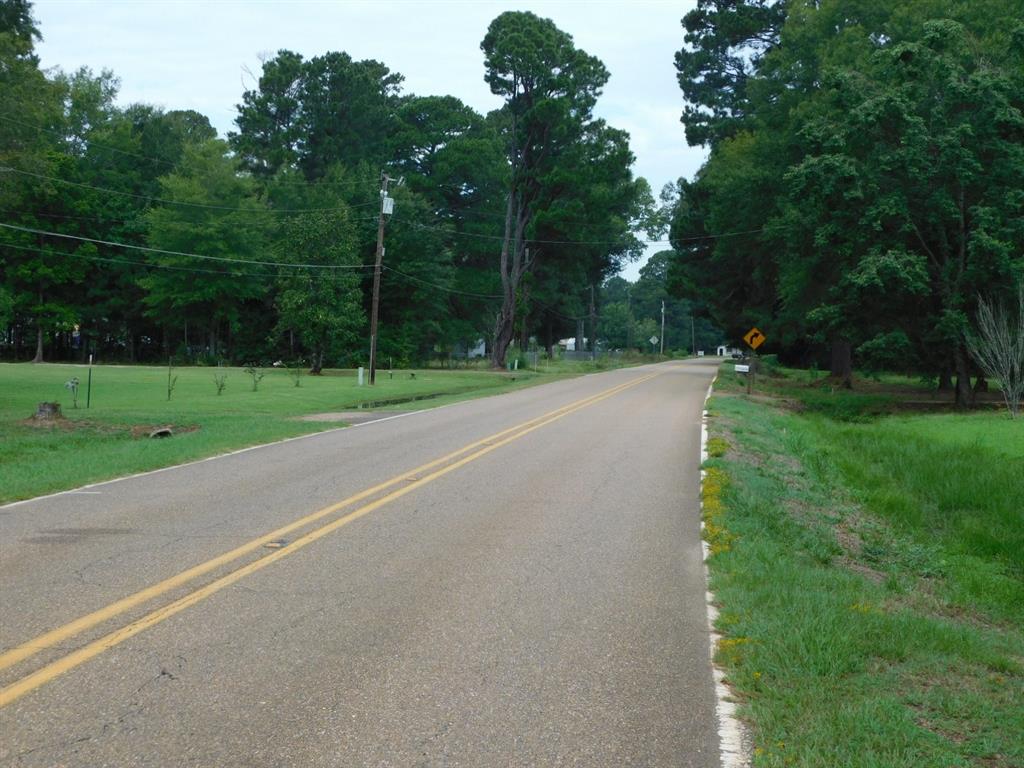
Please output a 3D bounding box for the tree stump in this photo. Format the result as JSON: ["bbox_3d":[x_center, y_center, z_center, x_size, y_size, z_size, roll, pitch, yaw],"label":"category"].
[{"bbox_3d":[-10.150,0.600,33.000,0.580,0.370,0.560,0,2,0],"label":"tree stump"}]

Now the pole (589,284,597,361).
[{"bbox_3d":[8.500,-6.400,160.000,0.400,8.200,0.350,0,2,0],"label":"pole"}]

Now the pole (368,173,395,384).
[{"bbox_3d":[-5.320,-4.290,62.000,0.520,8.700,0.400,4,2,0],"label":"pole"}]

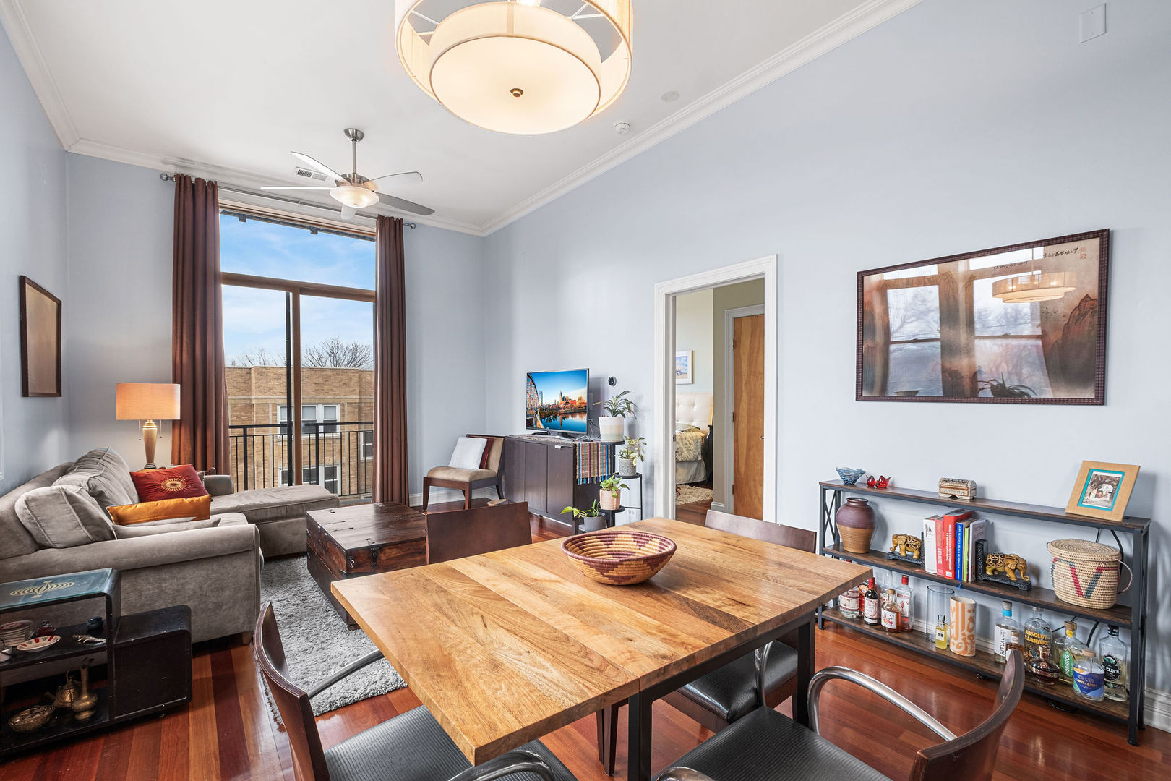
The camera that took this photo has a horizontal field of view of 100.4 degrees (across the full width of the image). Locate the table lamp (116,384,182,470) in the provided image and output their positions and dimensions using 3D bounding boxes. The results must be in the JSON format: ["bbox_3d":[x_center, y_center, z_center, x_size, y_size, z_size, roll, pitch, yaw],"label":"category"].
[{"bbox_3d":[-3.470,0.287,3.875,0.385,0.682,0.385,0,0,-39],"label":"table lamp"}]

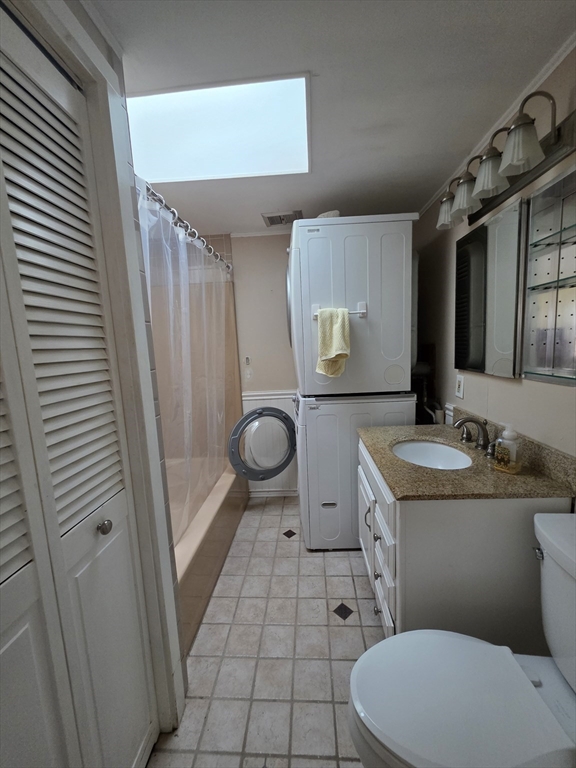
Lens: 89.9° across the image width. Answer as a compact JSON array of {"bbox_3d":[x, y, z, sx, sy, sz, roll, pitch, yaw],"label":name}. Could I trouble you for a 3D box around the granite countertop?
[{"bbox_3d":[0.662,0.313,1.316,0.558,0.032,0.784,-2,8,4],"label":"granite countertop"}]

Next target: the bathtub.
[{"bbox_3d":[-0.760,0.931,1.917,0.740,0.397,1.352,-2,8,4],"label":"bathtub"}]

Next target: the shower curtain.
[{"bbox_3d":[-0.498,-0.005,1.779,0.108,1.668,1.298,-2,8,4],"label":"shower curtain"}]

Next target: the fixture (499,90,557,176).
[{"bbox_3d":[0.754,-0.790,0.908,0.163,0.219,0.121,-2,8,4],"label":"fixture"}]

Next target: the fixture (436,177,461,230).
[{"bbox_3d":[0.785,-0.854,1.361,0.163,0.219,0.121,-2,8,4],"label":"fixture"}]

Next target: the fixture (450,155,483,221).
[{"bbox_3d":[0.775,-0.832,1.207,0.163,0.219,0.121,-2,8,4],"label":"fixture"}]

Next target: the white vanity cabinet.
[{"bbox_3d":[0.685,0.723,1.373,0.553,0.812,0.763,-2,8,4],"label":"white vanity cabinet"}]

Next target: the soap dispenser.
[{"bbox_3d":[0.820,0.234,1.071,0.062,0.182,0.072,-6,8,-19],"label":"soap dispenser"}]

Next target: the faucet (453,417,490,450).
[{"bbox_3d":[0.820,0.222,1.284,0.164,0.148,0.075,-2,8,4],"label":"faucet"}]

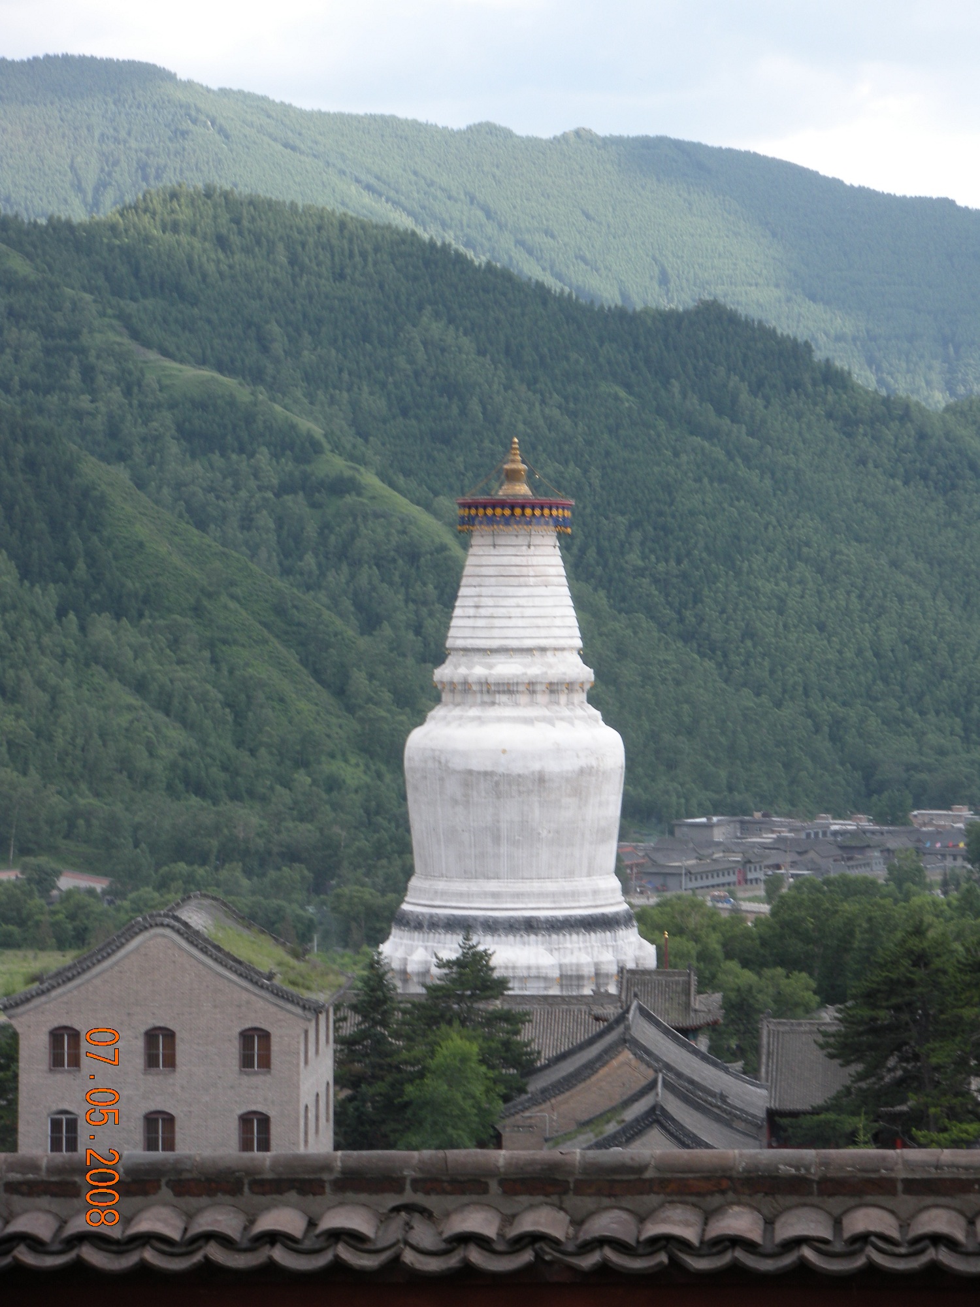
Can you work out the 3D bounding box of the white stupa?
[{"bbox_3d":[2.030,9.100,295.000,22.500,52.000,22.500,0,0,5],"label":"white stupa"}]

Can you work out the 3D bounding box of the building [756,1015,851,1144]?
[{"bbox_3d":[20.200,24.000,210.000,10.800,8.400,9.500,0,0,3],"label":"building"}]

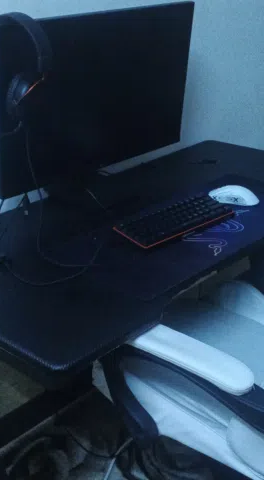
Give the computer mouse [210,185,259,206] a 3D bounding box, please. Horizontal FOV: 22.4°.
[{"bbox_3d":[0.252,-0.117,1.657,0.122,0.039,0.064,15,28,30],"label":"computer mouse"}]

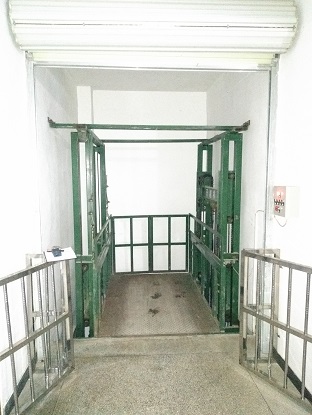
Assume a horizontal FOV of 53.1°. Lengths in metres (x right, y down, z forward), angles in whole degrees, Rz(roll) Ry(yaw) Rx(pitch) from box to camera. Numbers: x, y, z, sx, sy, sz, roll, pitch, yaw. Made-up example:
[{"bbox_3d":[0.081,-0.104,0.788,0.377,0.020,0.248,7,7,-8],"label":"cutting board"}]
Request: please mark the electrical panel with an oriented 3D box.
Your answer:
[{"bbox_3d":[1.010,-0.048,2.429,0.096,0.234,0.219,0,5,-3],"label":"electrical panel"}]

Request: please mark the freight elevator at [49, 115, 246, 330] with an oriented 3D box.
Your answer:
[{"bbox_3d":[-0.092,0.163,4.196,1.864,2.136,2.136,0,5,-3],"label":"freight elevator"}]

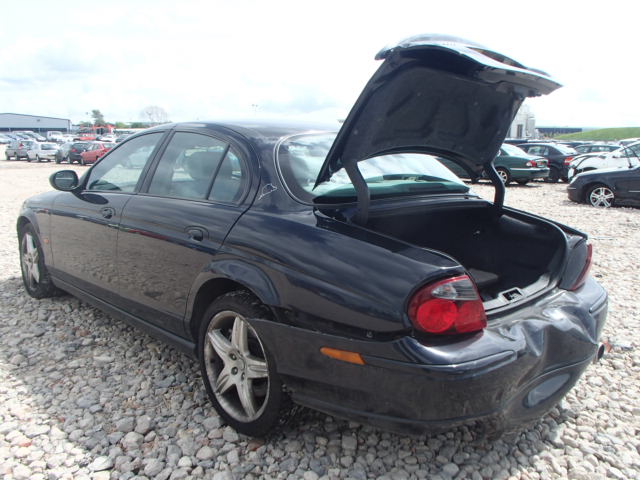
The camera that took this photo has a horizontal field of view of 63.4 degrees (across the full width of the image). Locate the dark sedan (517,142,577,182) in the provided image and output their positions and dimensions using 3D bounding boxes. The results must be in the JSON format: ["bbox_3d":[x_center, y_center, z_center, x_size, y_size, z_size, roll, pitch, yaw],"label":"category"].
[{"bbox_3d":[8.350,-3.165,20.900,4.400,1.420,1.750,10,14,43],"label":"dark sedan"}]

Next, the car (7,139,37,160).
[{"bbox_3d":[-21.795,-6.636,38.300,1.700,1.460,4.200,-9,14,-42],"label":"car"}]

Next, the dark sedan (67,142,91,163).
[{"bbox_3d":[-17.896,-6.295,37.659,1.740,1.450,4.250,-8,13,-40],"label":"dark sedan"}]

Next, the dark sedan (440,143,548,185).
[{"bbox_3d":[5.719,-2.757,18.779,4.670,1.390,1.790,9,14,41],"label":"dark sedan"}]

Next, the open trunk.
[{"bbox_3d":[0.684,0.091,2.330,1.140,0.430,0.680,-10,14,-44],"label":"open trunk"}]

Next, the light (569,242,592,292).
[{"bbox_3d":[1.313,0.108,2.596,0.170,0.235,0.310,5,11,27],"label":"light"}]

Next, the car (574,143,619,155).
[{"bbox_3d":[15.277,-4.487,28.500,1.750,1.430,4.450,-10,14,-44],"label":"car"}]

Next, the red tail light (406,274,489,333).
[{"bbox_3d":[0.425,0.219,1.728,0.350,0.230,0.160,-6,12,-34],"label":"red tail light"}]

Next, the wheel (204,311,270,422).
[{"bbox_3d":[-0.303,0.535,2.292,0.200,0.480,0.480,-9,14,-43],"label":"wheel"}]

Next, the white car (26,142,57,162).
[{"bbox_3d":[-20.631,-6.504,38.610,1.680,1.440,3.900,-8,13,-40],"label":"white car"}]

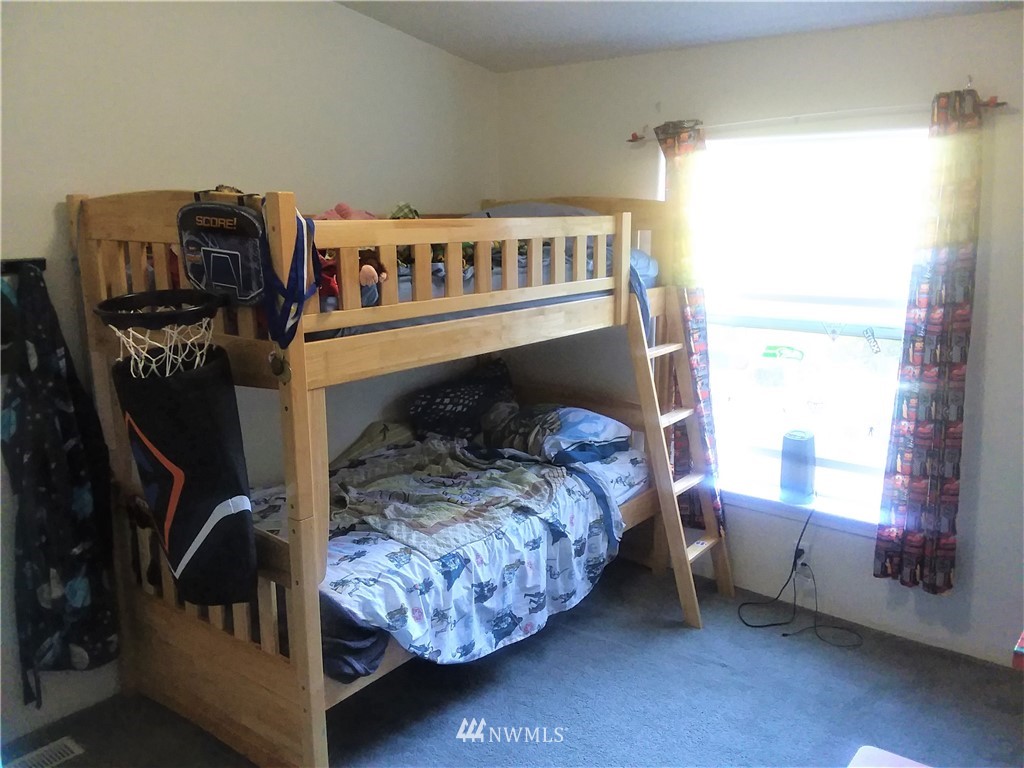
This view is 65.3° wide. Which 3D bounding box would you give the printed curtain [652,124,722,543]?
[{"bbox_3d":[0.789,-0.220,3.485,0.401,1.756,0.130,9,15,36],"label":"printed curtain"}]

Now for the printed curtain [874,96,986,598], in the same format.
[{"bbox_3d":[1.563,-0.114,2.909,0.271,1.815,0.134,9,15,36],"label":"printed curtain"}]

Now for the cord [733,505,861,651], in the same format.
[{"bbox_3d":[1.201,0.778,3.274,0.474,0.449,0.285,9,15,36],"label":"cord"}]

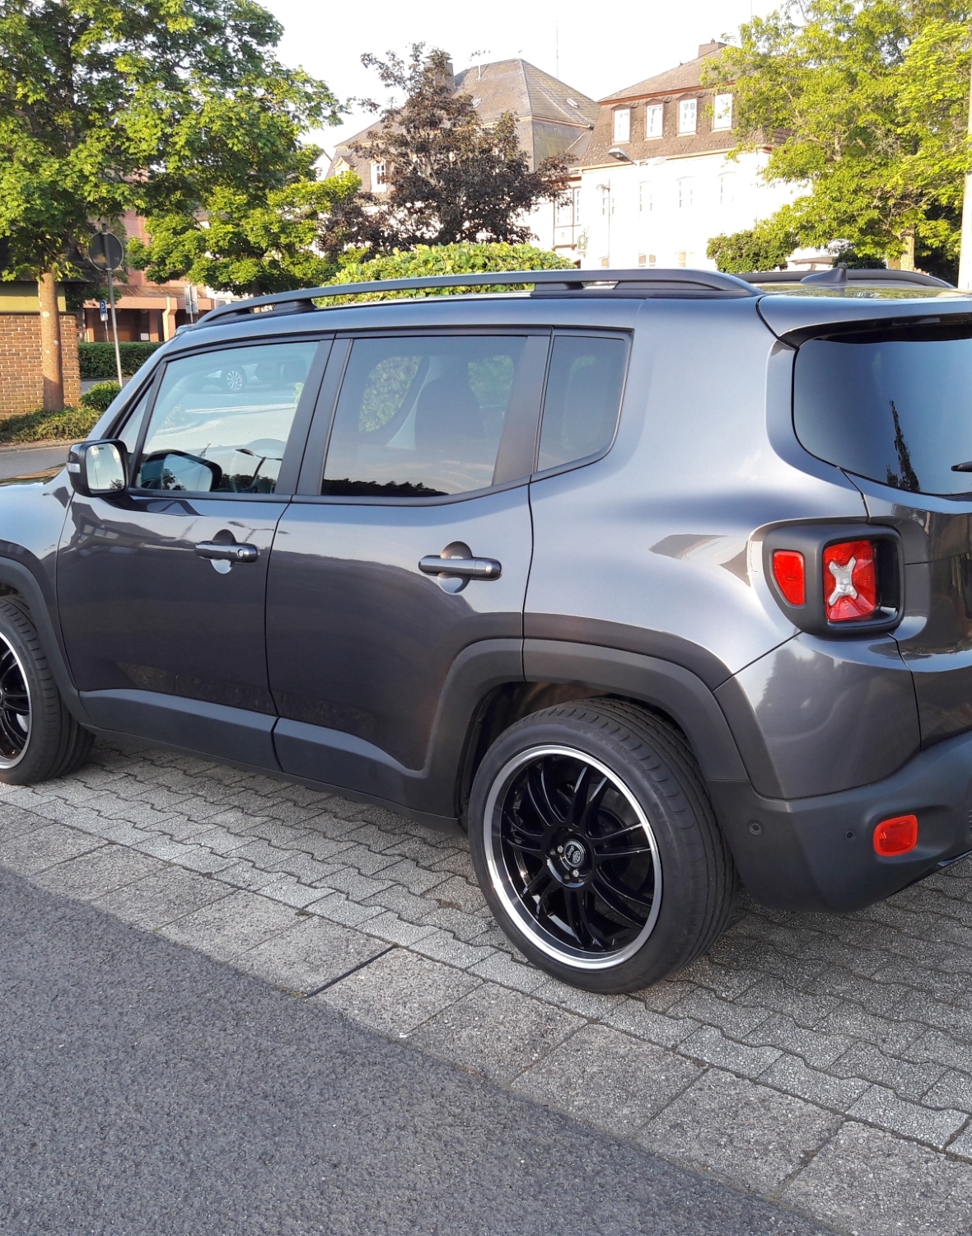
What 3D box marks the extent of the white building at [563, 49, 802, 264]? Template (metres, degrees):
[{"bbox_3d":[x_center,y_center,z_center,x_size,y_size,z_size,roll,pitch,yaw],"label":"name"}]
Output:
[{"bbox_3d":[9.700,-19.700,64.000,10.500,12.500,9.000,7,13,37],"label":"white building"}]

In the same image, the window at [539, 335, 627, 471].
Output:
[{"bbox_3d":[0.209,-0.474,2.954,0.215,0.310,0.040,8,0,40],"label":"window"}]

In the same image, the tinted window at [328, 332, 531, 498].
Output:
[{"bbox_3d":[-0.171,-0.492,3.275,0.625,0.420,0.050,8,0,40],"label":"tinted window"}]

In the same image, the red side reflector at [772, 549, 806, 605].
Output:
[{"bbox_3d":[0.598,-0.082,2.617,0.063,0.102,0.020,4,12,26],"label":"red side reflector"}]

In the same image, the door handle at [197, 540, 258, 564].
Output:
[{"bbox_3d":[-0.699,-0.180,3.610,0.265,0.052,0.060,8,16,41],"label":"door handle"}]

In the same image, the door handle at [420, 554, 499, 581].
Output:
[{"bbox_3d":[-0.063,-0.119,3.094,0.240,0.050,0.050,8,14,40],"label":"door handle"}]

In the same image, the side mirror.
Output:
[{"bbox_3d":[-1.148,-0.441,3.929,0.135,0.165,0.185,8,14,40],"label":"side mirror"}]

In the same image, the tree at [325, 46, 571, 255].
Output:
[{"bbox_3d":[-0.867,-9.532,32.625,6.200,9.000,6.200,-1,10,0],"label":"tree"}]

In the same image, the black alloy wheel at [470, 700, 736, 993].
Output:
[{"bbox_3d":[0.266,0.528,3.115,0.652,0.652,0.225,8,14,40],"label":"black alloy wheel"}]

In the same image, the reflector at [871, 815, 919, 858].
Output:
[{"bbox_3d":[0.806,0.431,2.651,0.112,0.080,0.040,-7,13,-18],"label":"reflector"}]

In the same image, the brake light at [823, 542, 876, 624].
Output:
[{"bbox_3d":[0.690,-0.075,2.589,0.155,0.165,0.055,-9,14,-28],"label":"brake light"}]

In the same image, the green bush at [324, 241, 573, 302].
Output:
[{"bbox_3d":[-0.347,-2.200,12.300,2.700,2.350,2.300,-2,11,-1],"label":"green bush"}]

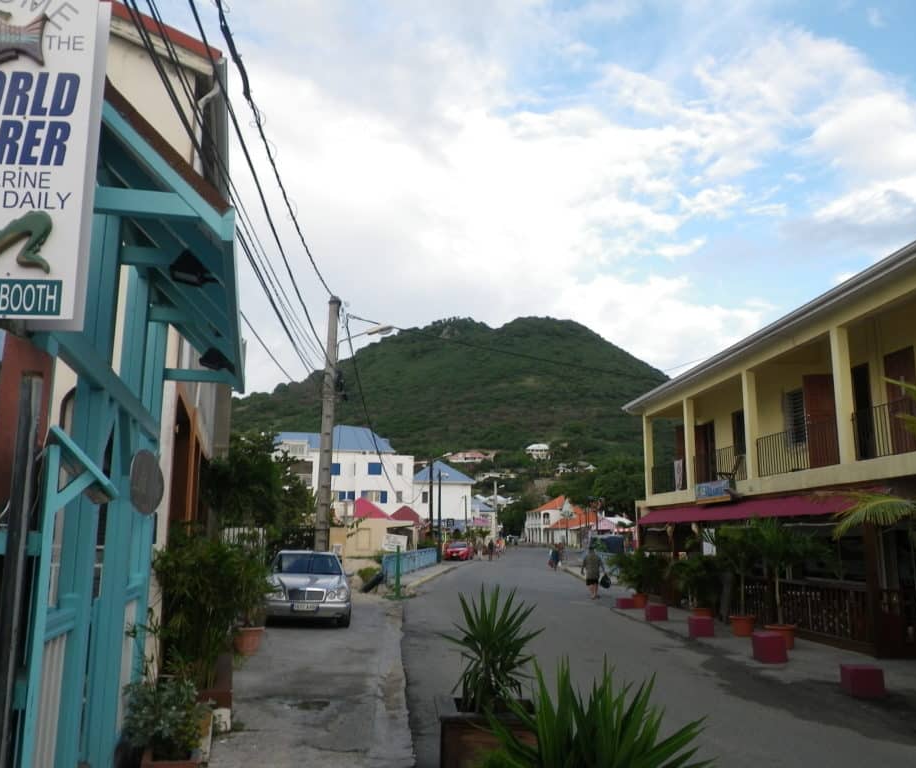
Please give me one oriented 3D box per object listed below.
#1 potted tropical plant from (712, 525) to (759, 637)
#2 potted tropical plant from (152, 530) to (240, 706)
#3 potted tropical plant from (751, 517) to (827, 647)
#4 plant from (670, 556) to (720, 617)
[{"bbox_3d":[5.262,3.637,15.650,0.920,2.100,0.920,0,-11,0],"label":"potted tropical plant"},{"bbox_3d":[-2.531,2.255,8.021,0.750,1.646,0.800,0,-11,3],"label":"potted tropical plant"},{"bbox_3d":[5.496,3.306,13.734,1.100,2.125,1.150,1,-11,-3],"label":"potted tropical plant"},{"bbox_3d":[5.018,4.323,17.500,1.050,1.430,1.050,0,-11,0],"label":"plant"}]

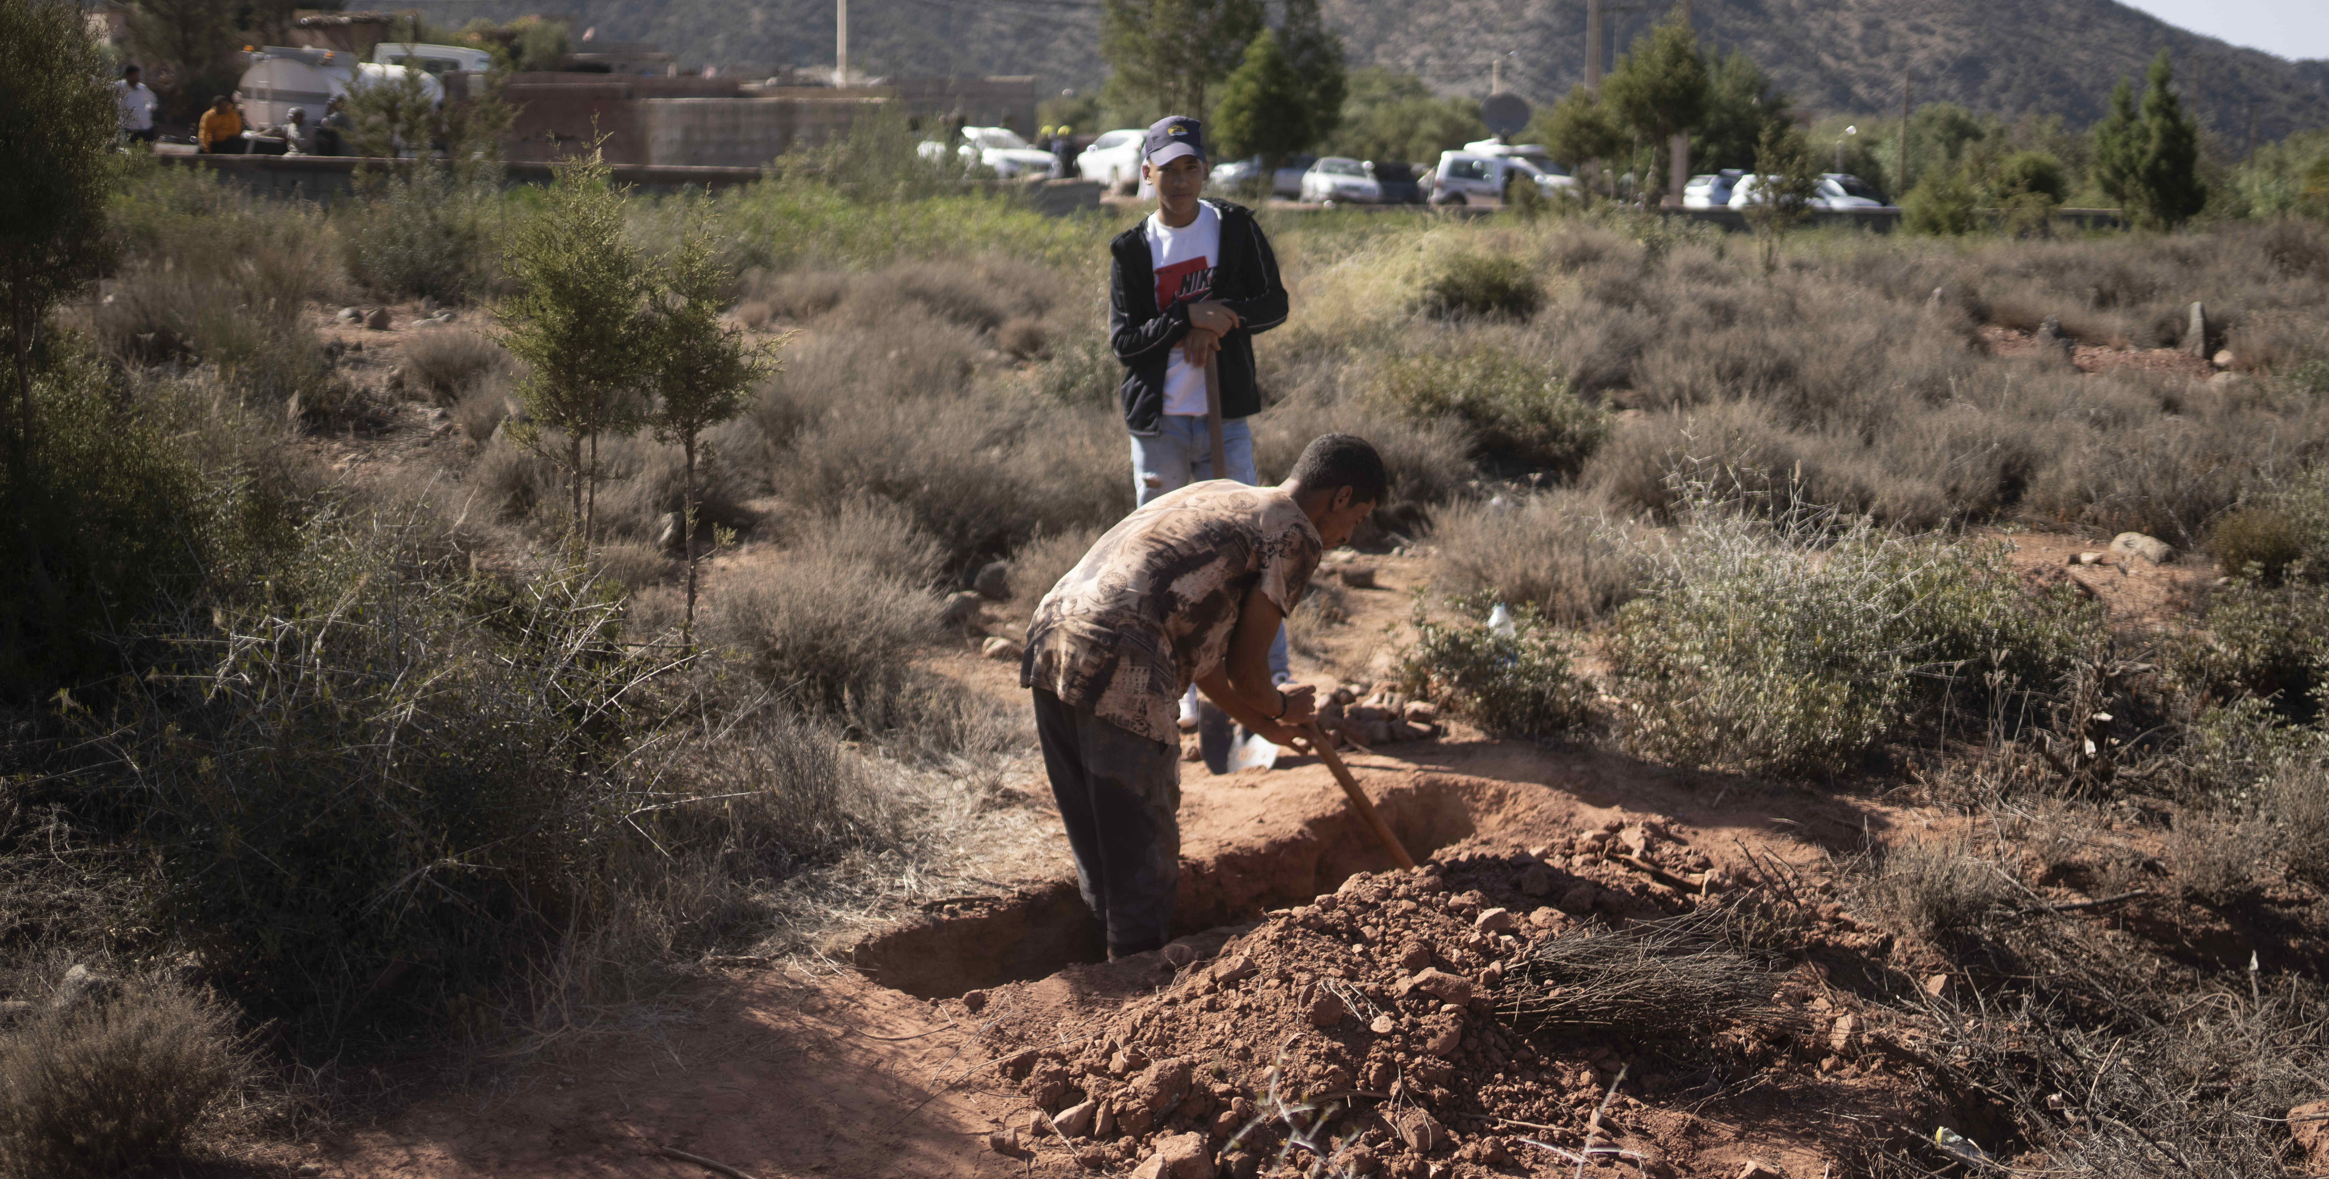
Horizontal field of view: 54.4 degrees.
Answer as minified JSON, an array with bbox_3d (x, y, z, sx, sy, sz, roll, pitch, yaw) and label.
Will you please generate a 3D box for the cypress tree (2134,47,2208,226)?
[{"bbox_3d":[23.525,-10.429,52.602,1.700,4.148,1.700,0,11,0],"label":"cypress tree"}]

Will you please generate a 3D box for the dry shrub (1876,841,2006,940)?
[{"bbox_3d":[1.707,0.641,4.963,0.280,0.179,0.260,0,11,0],"label":"dry shrub"}]

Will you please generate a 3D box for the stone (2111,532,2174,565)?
[{"bbox_3d":[4.026,-0.168,9.320,0.250,0.140,0.200,0,10,0],"label":"stone"}]

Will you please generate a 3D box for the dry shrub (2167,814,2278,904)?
[{"bbox_3d":[2.397,0.598,5.112,0.240,0.184,0.220,0,11,0],"label":"dry shrub"}]

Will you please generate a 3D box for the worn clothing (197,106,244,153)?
[{"bbox_3d":[-11.641,-5.670,27.936,0.520,0.580,0.380,-5,11,-26],"label":"worn clothing"}]

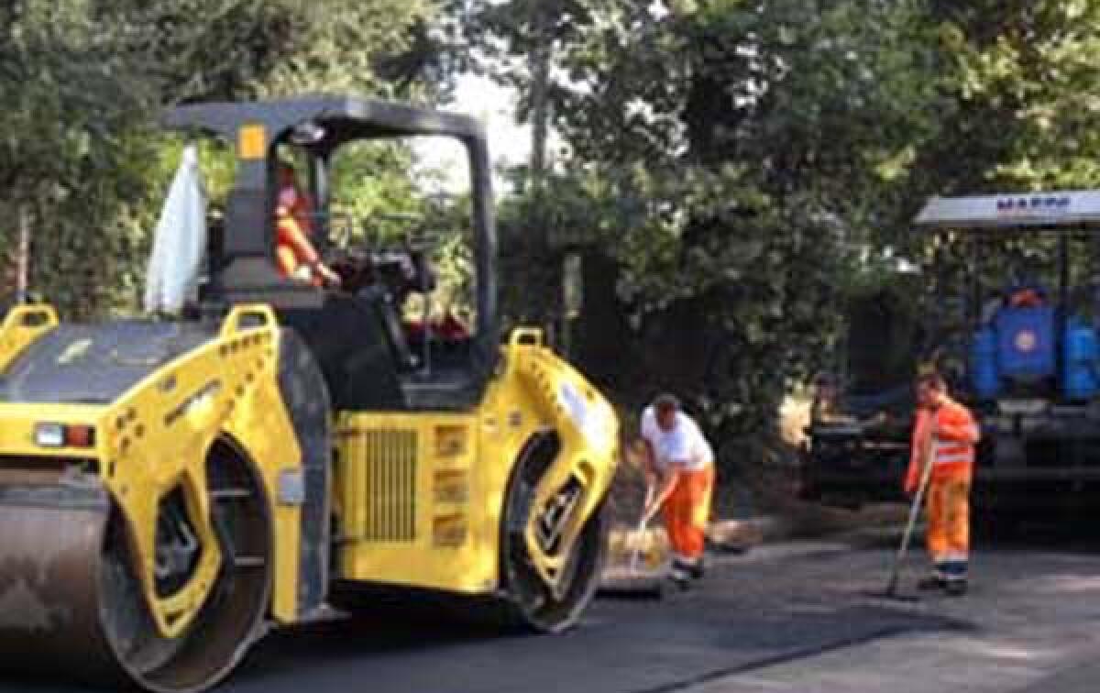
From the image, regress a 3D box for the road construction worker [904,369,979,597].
[{"bbox_3d":[2.965,1.030,15.150,0.570,1.700,0.450,-2,-2,41],"label":"road construction worker"}]

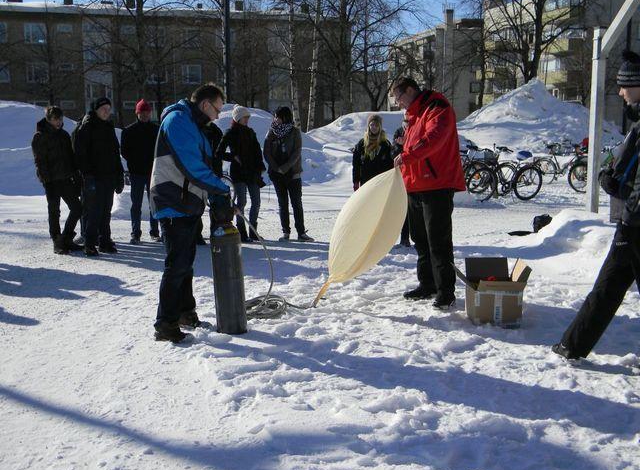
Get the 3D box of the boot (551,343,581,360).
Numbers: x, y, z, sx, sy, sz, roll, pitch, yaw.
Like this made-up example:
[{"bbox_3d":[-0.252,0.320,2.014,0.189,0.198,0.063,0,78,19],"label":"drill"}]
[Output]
[{"bbox_3d":[1.586,0.725,4.800,0.270,0.125,0.105,17,11,9],"label":"boot"}]

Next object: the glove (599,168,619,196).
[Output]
[{"bbox_3d":[1.762,-0.323,4.620,0.130,0.165,0.120,0,8,0],"label":"glove"}]

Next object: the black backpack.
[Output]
[{"bbox_3d":[2.911,-0.166,9.984,0.280,0.270,0.220,2,9,17],"label":"black backpack"}]

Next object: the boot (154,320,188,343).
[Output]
[{"bbox_3d":[-1.020,0.667,5.240,0.280,0.160,0.110,2,8,12],"label":"boot"}]

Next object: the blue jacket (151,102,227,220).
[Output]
[{"bbox_3d":[-0.895,-0.520,5.220,0.510,0.810,0.550,0,8,-2],"label":"blue jacket"}]

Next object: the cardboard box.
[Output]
[{"bbox_3d":[1.286,0.434,5.691,0.550,0.430,0.370,-1,9,0],"label":"cardboard box"}]

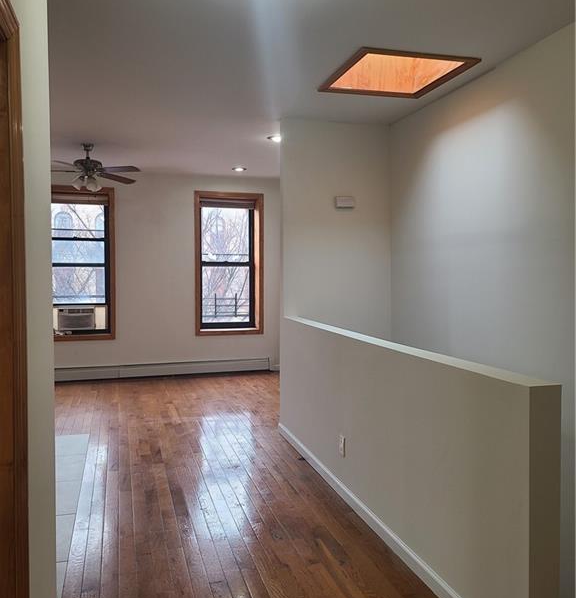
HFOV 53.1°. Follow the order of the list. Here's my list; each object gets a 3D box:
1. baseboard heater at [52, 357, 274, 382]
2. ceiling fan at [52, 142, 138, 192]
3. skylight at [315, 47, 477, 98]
[{"bbox_3d":[-1.807,0.995,7.996,3.200,0.224,0.070,-1,3,-15],"label":"baseboard heater"},{"bbox_3d":[-2.142,-1.405,6.186,1.300,0.499,1.300,-1,3,-15],"label":"ceiling fan"},{"bbox_3d":[0.746,-1.559,4.070,0.838,0.040,0.872,-1,3,-15],"label":"skylight"}]

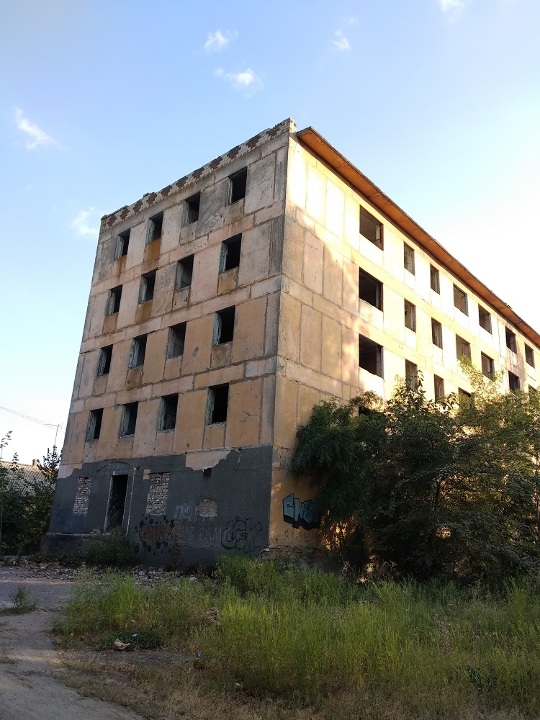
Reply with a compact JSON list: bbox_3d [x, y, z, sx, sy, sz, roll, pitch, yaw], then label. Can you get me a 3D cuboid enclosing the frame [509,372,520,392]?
[{"bbox_3d":[15.444,1.562,34.430,0.250,1.309,1.938,-12,-23,40],"label":"frame"}]

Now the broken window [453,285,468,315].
[{"bbox_3d":[10.378,-3.237,29.680,0.250,1.326,1.836,-12,-23,40],"label":"broken window"}]

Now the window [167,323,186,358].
[{"bbox_3d":[-3.482,-0.708,20.788,0.952,1.326,0.250,-12,-23,40],"label":"window"}]

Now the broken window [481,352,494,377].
[{"bbox_3d":[12.456,0.391,31.062,0.200,1.343,1.865,-12,-23,40],"label":"broken window"}]

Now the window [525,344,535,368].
[{"bbox_3d":[18.206,-0.255,38.096,0.250,1.377,1.853,-12,-23,40],"label":"window"}]

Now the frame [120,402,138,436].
[{"bbox_3d":[-5.582,2.390,21.764,1.047,1.353,0.200,-12,-23,40],"label":"frame"}]

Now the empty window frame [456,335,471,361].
[{"bbox_3d":[10.210,-0.480,28.700,0.200,1.343,1.791,-12,-23,40],"label":"empty window frame"}]

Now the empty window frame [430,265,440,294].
[{"bbox_3d":[8.270,-4.034,27.413,0.250,1.360,0.986,-12,-23,40],"label":"empty window frame"}]

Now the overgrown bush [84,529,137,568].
[{"bbox_3d":[-5.635,6.663,19.167,2.000,1.420,1.500,-12,-23,40],"label":"overgrown bush"}]

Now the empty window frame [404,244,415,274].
[{"bbox_3d":[6.484,-4.733,25.470,0.200,1.343,1.040,-12,-23,40],"label":"empty window frame"}]

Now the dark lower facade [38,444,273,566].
[{"bbox_3d":[-4.672,5.412,19.765,12.784,3.774,0.350,-12,-23,40],"label":"dark lower facade"}]

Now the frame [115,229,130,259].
[{"bbox_3d":[-6.974,-5.440,25.977,0.997,1.353,0.200,-12,-23,40],"label":"frame"}]

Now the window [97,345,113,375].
[{"bbox_3d":[-7.194,0.079,23.962,0.952,1.326,0.250,-12,-23,40],"label":"window"}]

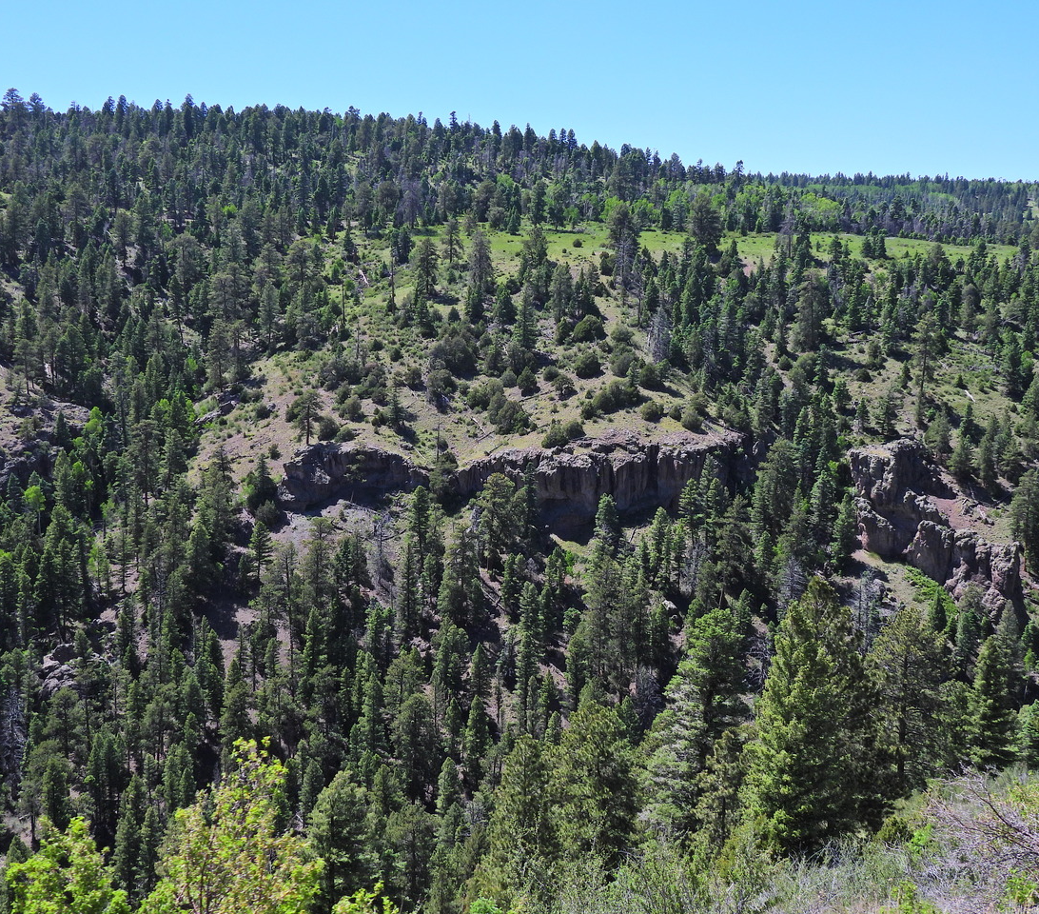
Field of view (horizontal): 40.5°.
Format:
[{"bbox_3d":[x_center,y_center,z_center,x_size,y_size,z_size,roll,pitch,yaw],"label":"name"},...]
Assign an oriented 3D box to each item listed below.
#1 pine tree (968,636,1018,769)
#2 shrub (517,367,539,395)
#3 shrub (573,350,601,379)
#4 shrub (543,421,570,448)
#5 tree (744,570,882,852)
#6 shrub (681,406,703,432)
[{"bbox_3d":[28.250,14.740,84.000,3.070,8.340,2.910,3,8,19],"label":"pine tree"},{"bbox_3d":[1.300,-12.300,226.000,3.360,4.550,3.190,0,8,0],"label":"shrub"},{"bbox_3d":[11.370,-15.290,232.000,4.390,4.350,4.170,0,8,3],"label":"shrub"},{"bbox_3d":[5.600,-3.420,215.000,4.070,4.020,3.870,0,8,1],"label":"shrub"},{"bbox_3d":[11.400,10.130,55.000,5.500,11.080,5.230,2,8,12],"label":"tree"},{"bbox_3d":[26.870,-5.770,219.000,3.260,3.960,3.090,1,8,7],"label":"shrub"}]

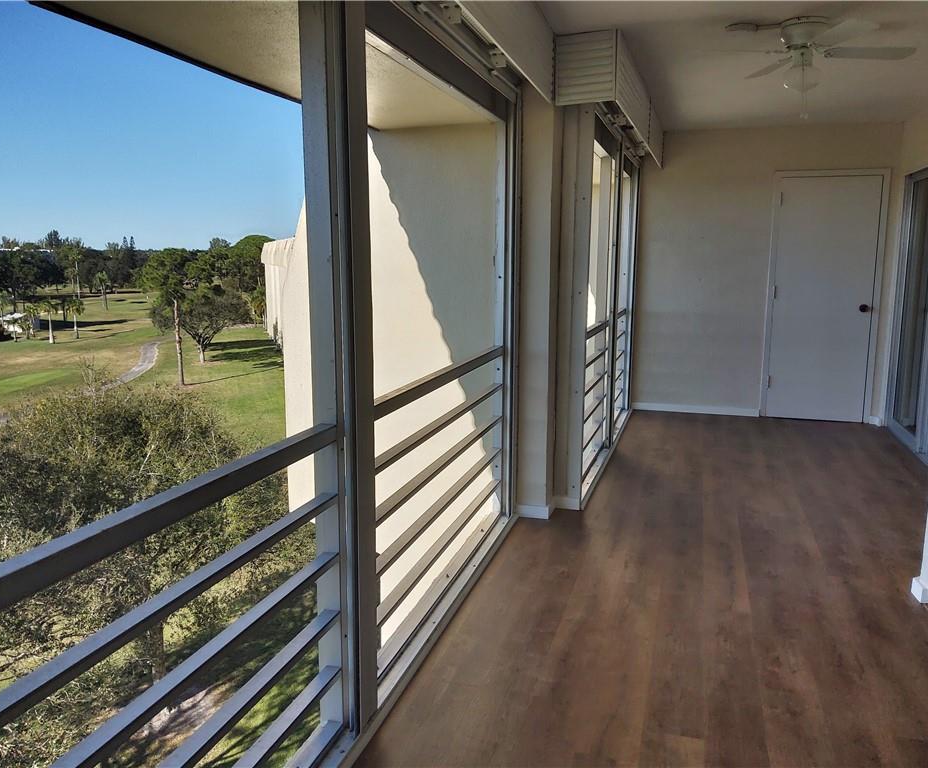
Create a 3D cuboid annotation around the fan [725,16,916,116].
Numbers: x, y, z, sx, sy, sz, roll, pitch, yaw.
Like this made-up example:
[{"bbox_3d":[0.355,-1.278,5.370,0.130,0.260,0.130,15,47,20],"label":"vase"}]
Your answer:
[{"bbox_3d":[1.545,-1.429,3.505,1.050,0.400,1.050,-1,10,-4],"label":"fan"}]

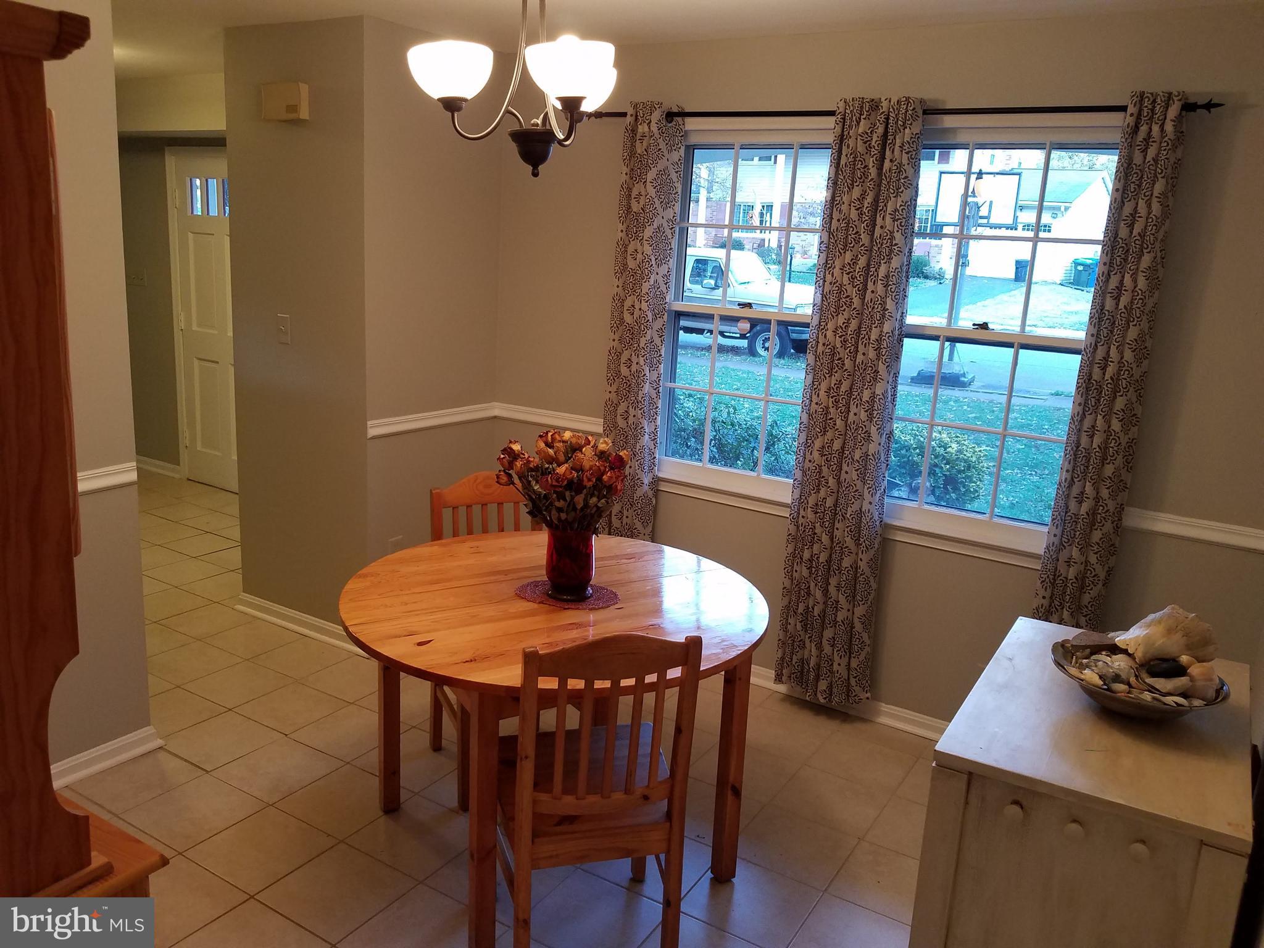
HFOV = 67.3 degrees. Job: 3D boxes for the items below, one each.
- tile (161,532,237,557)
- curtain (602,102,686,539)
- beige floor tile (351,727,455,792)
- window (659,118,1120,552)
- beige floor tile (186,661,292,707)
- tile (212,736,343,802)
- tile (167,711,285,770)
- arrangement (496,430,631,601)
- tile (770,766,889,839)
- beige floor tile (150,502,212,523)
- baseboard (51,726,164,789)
[{"bbox_3d":[-2.303,0.392,5.082,0.298,0.015,0.298,11,15,29],"label":"tile"},{"bbox_3d":[0.018,-0.362,3.934,0.300,2.220,0.130,12,15,29],"label":"curtain"},{"bbox_3d":[-0.718,0.951,3.147,0.298,0.015,0.298,11,15,29],"label":"beige floor tile"},{"bbox_3d":[0.811,-0.536,3.398,1.690,1.420,0.100,11,15,30],"label":"window"},{"bbox_3d":[-1.503,0.805,3.632,0.295,0.010,0.295,12,15,29],"label":"beige floor tile"},{"bbox_3d":[-1.145,0.961,3.087,0.295,0.010,0.295,12,15,29],"label":"tile"},{"bbox_3d":[-1.365,0.888,3.154,0.300,0.012,0.300,11,15,30],"label":"tile"},{"bbox_3d":[-0.164,0.118,2.623,0.360,0.450,0.330,4,13,-1],"label":"arrangement"},{"bbox_3d":[0.664,1.085,3.146,0.295,0.010,0.295,12,15,29],"label":"tile"},{"bbox_3d":[-2.693,0.236,5.693,0.299,0.010,0.299,12,15,29],"label":"beige floor tile"},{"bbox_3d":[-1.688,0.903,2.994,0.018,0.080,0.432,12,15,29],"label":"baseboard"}]

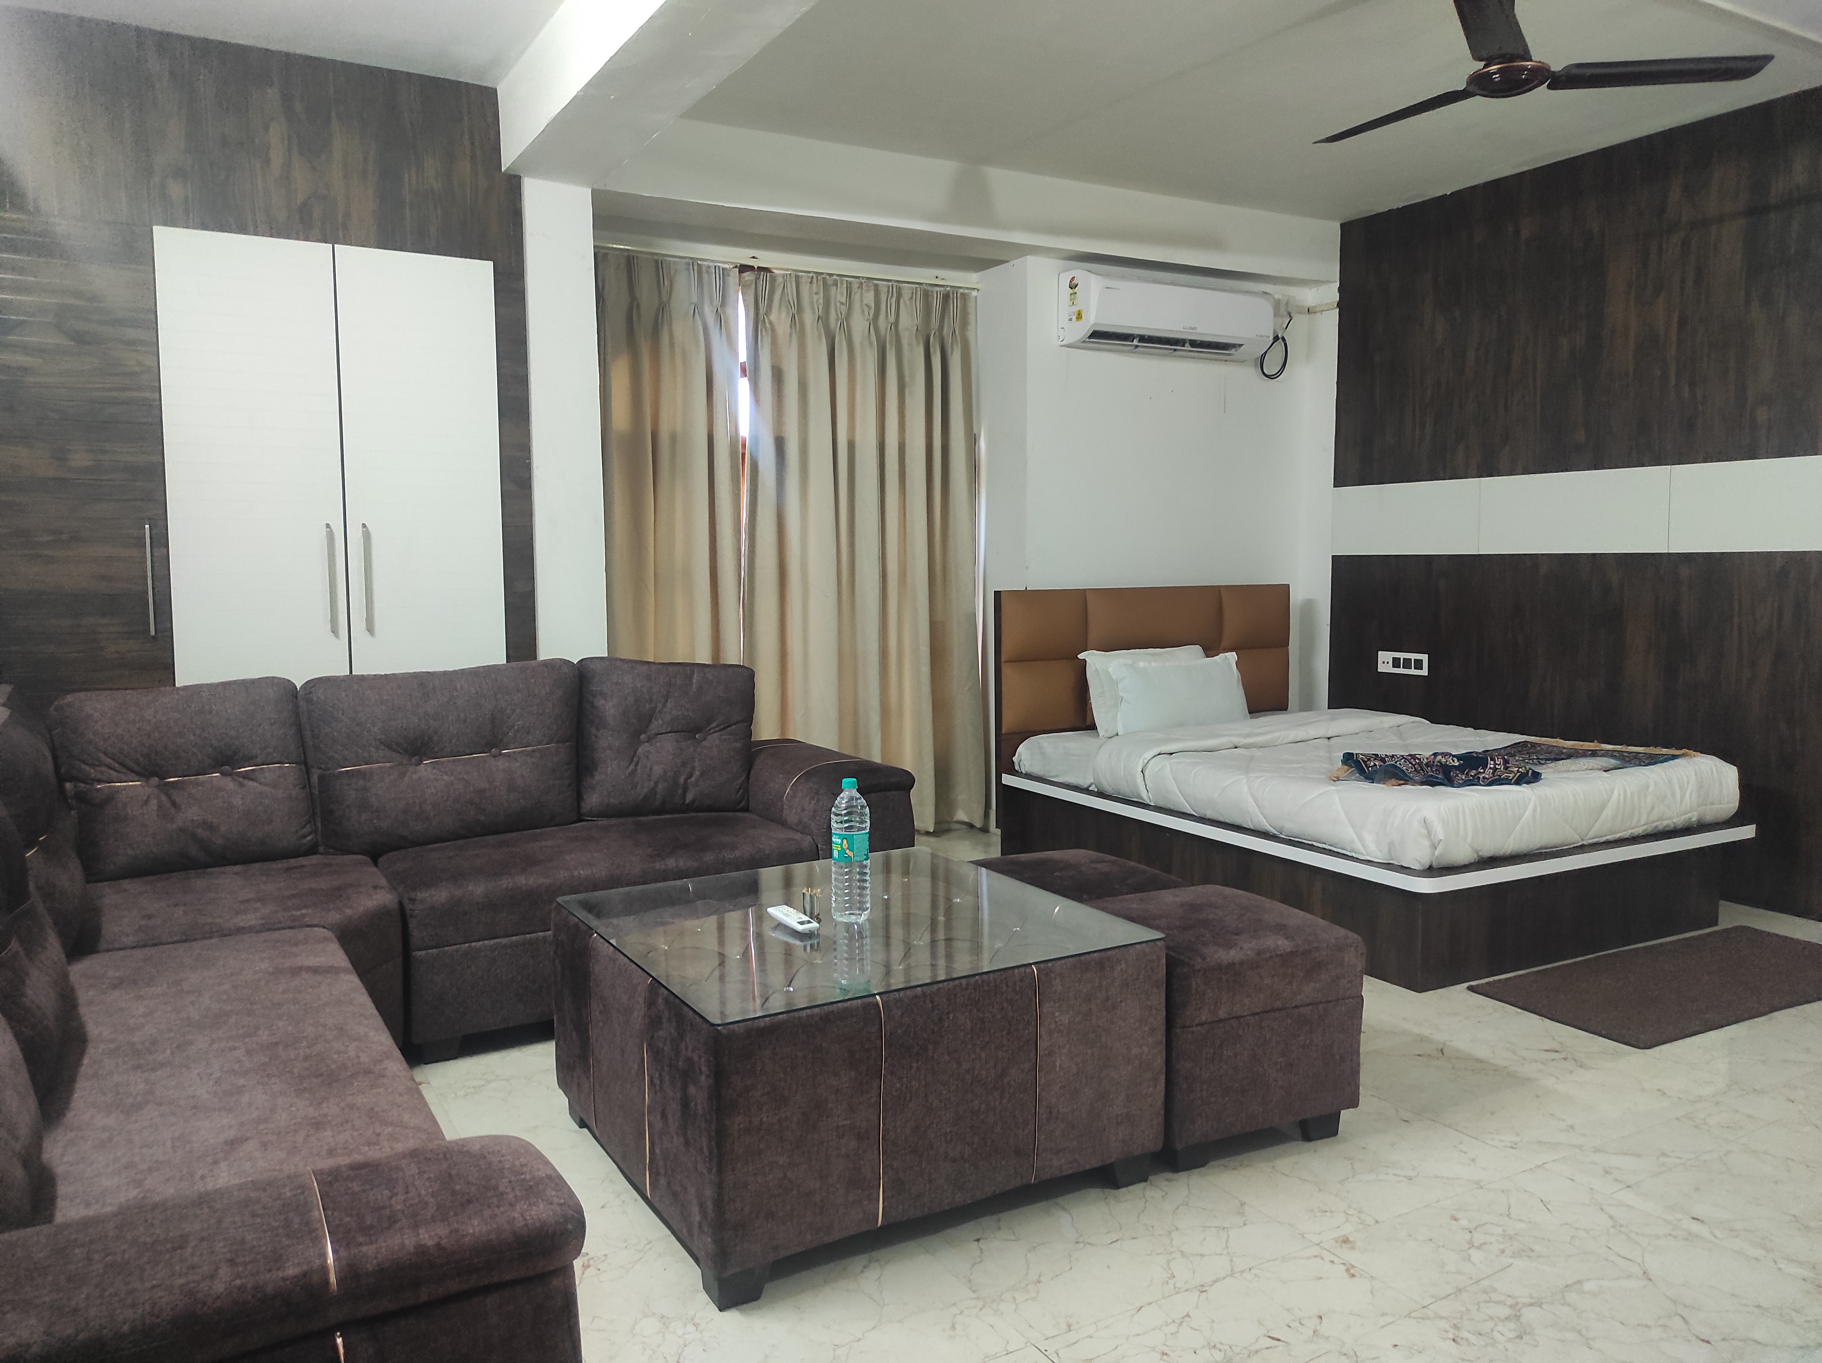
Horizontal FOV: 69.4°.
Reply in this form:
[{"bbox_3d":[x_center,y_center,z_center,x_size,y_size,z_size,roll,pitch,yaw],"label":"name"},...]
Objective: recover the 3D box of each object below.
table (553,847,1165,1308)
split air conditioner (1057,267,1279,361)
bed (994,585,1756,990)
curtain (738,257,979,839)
[{"bbox_3d":[-0.134,0.699,2.667,0.922,0.459,0.913,-3,6,-30],"label":"table"},{"bbox_3d":[1.082,-1.522,5.494,0.972,0.292,0.216,-3,6,-28],"label":"split air conditioner"},{"bbox_3d":[1.504,0.208,4.670,1.515,1.052,2.083,-3,6,-28],"label":"bed"},{"bbox_3d":[-0.162,-0.467,5.327,1.071,2.248,0.140,-3,6,-28],"label":"curtain"}]

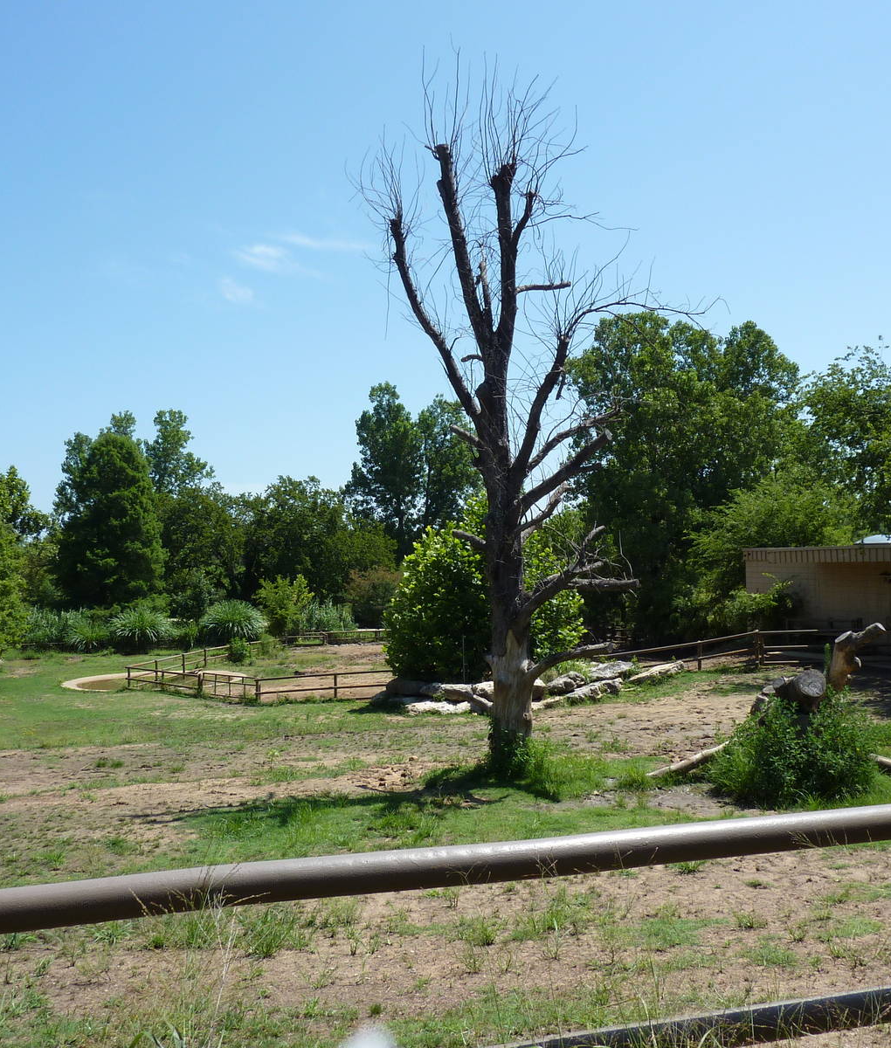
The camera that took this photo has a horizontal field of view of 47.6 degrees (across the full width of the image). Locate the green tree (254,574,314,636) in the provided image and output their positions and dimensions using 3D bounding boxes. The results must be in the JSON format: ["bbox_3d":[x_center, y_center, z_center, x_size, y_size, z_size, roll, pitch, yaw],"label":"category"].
[{"bbox_3d":[-9.926,5.097,62.000,3.580,3.780,3.220,0,-3,0],"label":"green tree"}]

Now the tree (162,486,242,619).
[{"bbox_3d":[-15.922,1.963,66.000,4.860,8.820,4.380,0,-1,-14],"label":"tree"}]

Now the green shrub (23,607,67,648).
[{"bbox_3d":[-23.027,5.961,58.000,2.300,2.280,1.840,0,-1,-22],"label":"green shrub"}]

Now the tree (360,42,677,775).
[{"bbox_3d":[1.331,-2.011,18.500,5.400,12.760,4.590,0,-3,0],"label":"tree"}]

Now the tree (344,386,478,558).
[{"bbox_3d":[-2.488,-3.396,73.000,9.240,12.920,7.390,0,-1,-2],"label":"tree"}]

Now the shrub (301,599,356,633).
[{"bbox_3d":[-7.640,6.069,66.000,3.430,2.330,2.740,0,-3,0],"label":"shrub"}]

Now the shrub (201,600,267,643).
[{"bbox_3d":[-12.769,5.939,61.000,3.840,2.680,3.460,0,-3,0],"label":"shrub"}]

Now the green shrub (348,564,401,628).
[{"bbox_3d":[-4.916,5.261,71.000,3.950,4.560,3.360,0,-3,0],"label":"green shrub"}]

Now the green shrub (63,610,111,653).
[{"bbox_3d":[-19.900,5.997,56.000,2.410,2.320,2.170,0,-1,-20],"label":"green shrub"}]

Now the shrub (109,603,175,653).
[{"bbox_3d":[-17.411,5.992,58.000,3.650,2.860,3.290,0,-3,0],"label":"shrub"}]

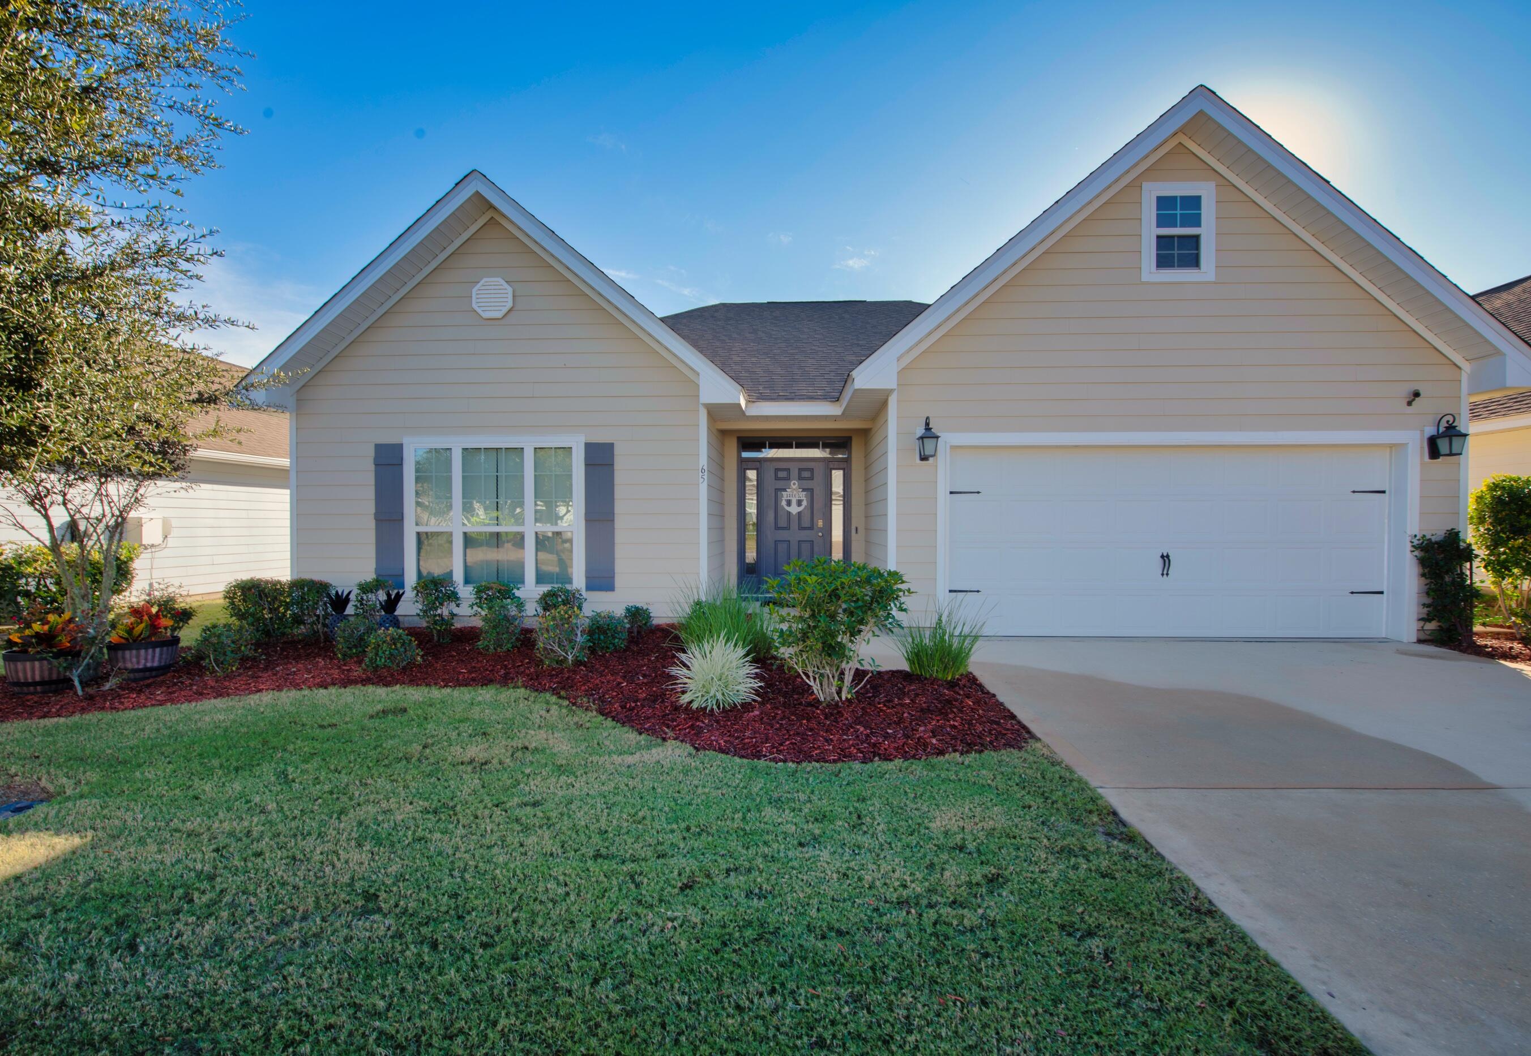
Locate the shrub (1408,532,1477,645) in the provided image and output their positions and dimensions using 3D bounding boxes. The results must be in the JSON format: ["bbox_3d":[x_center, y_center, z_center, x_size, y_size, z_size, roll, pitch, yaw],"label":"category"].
[{"bbox_3d":[6.999,0.624,6.362,0.500,1.223,0.420,0,1,2],"label":"shrub"}]

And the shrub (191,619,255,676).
[{"bbox_3d":[-4.801,1.049,5.474,0.470,0.449,0.450,0,1,2],"label":"shrub"}]

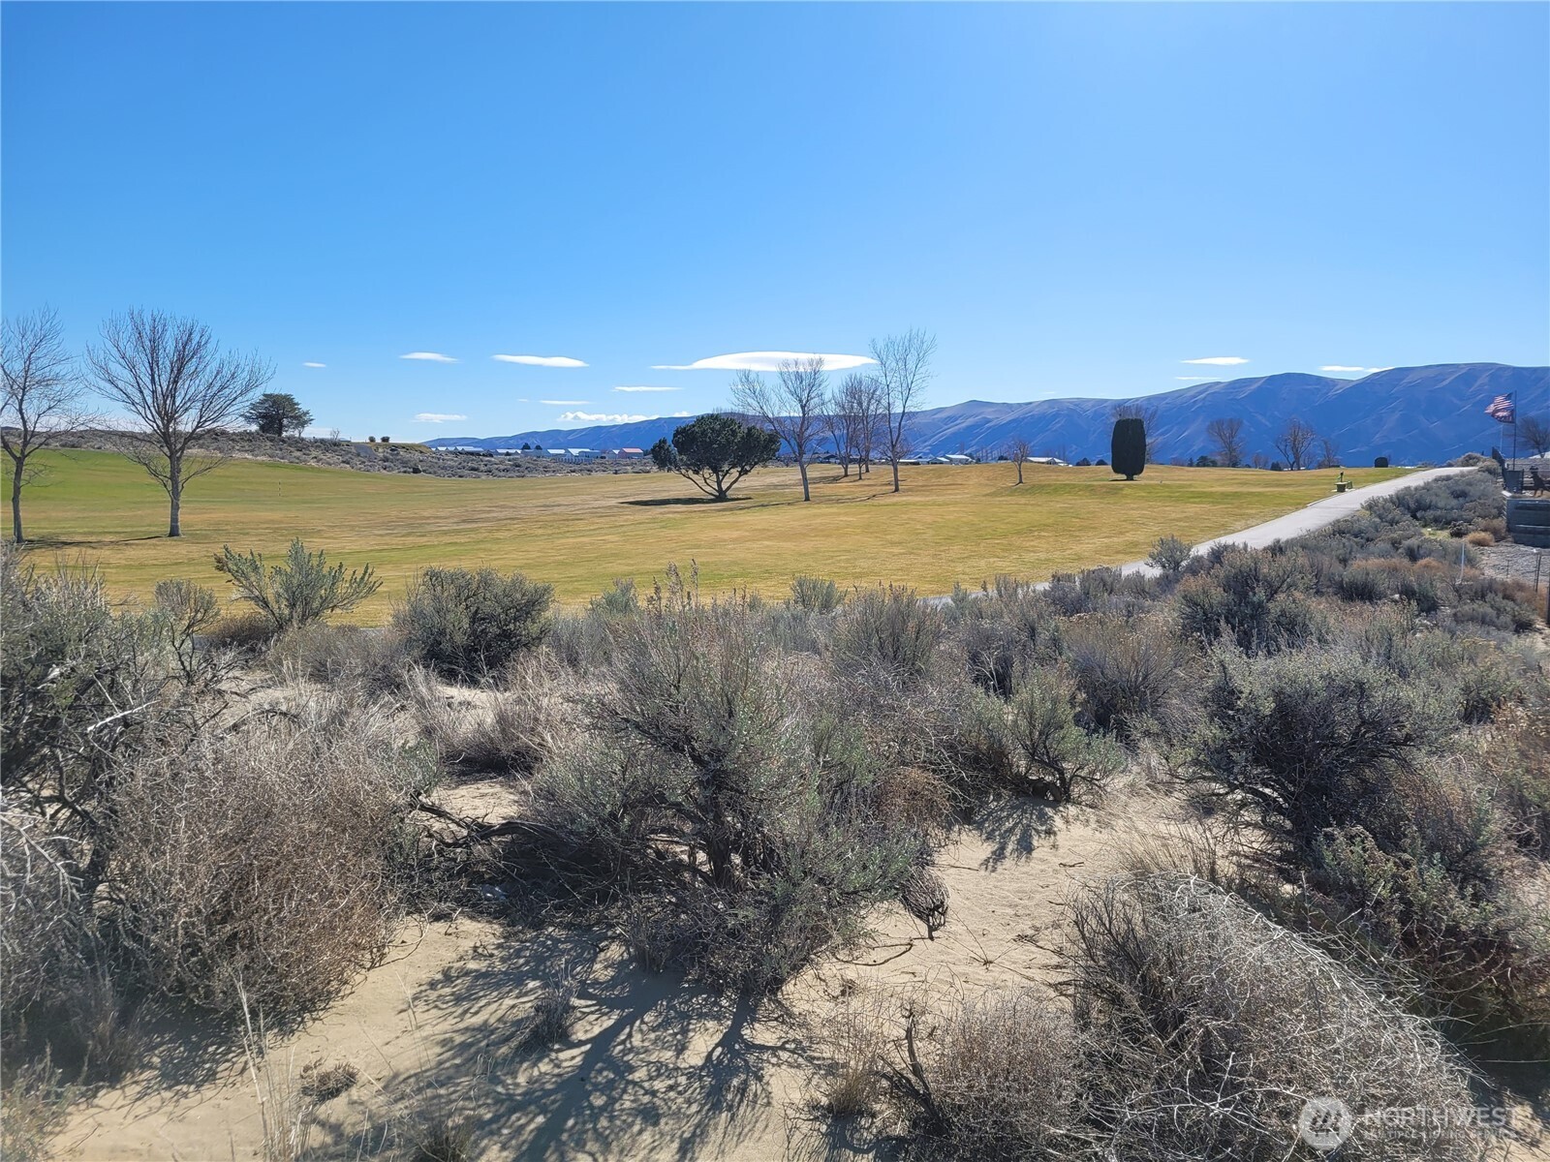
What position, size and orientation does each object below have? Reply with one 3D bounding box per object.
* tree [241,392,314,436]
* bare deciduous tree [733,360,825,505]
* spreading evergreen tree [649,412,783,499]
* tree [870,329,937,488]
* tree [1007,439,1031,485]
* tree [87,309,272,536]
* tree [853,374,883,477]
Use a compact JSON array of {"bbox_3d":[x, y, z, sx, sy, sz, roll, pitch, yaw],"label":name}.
[{"bbox_3d":[-57.780,-19.380,135.000,7.750,5.200,7.750,-3,7,-23],"label":"tree"},{"bbox_3d":[0.250,-10.440,80.000,6.410,9.990,6.410,0,6,0],"label":"bare deciduous tree"},{"bbox_3d":[-4.080,-8.530,80.000,8.890,5.990,8.890,0,6,-3],"label":"spreading evergreen tree"},{"bbox_3d":[10.240,-13.400,92.000,5.040,12.920,5.040,1,6,6],"label":"tree"},{"bbox_3d":[19.960,-9.780,95.000,1.840,3.850,1.840,1,6,12],"label":"tree"},{"bbox_3d":[-23.010,-6.110,45.000,6.520,8.800,6.520,-3,7,-27],"label":"tree"},{"bbox_3d":[9.770,-16.430,122.000,3.160,10.660,3.160,0,6,5],"label":"tree"}]

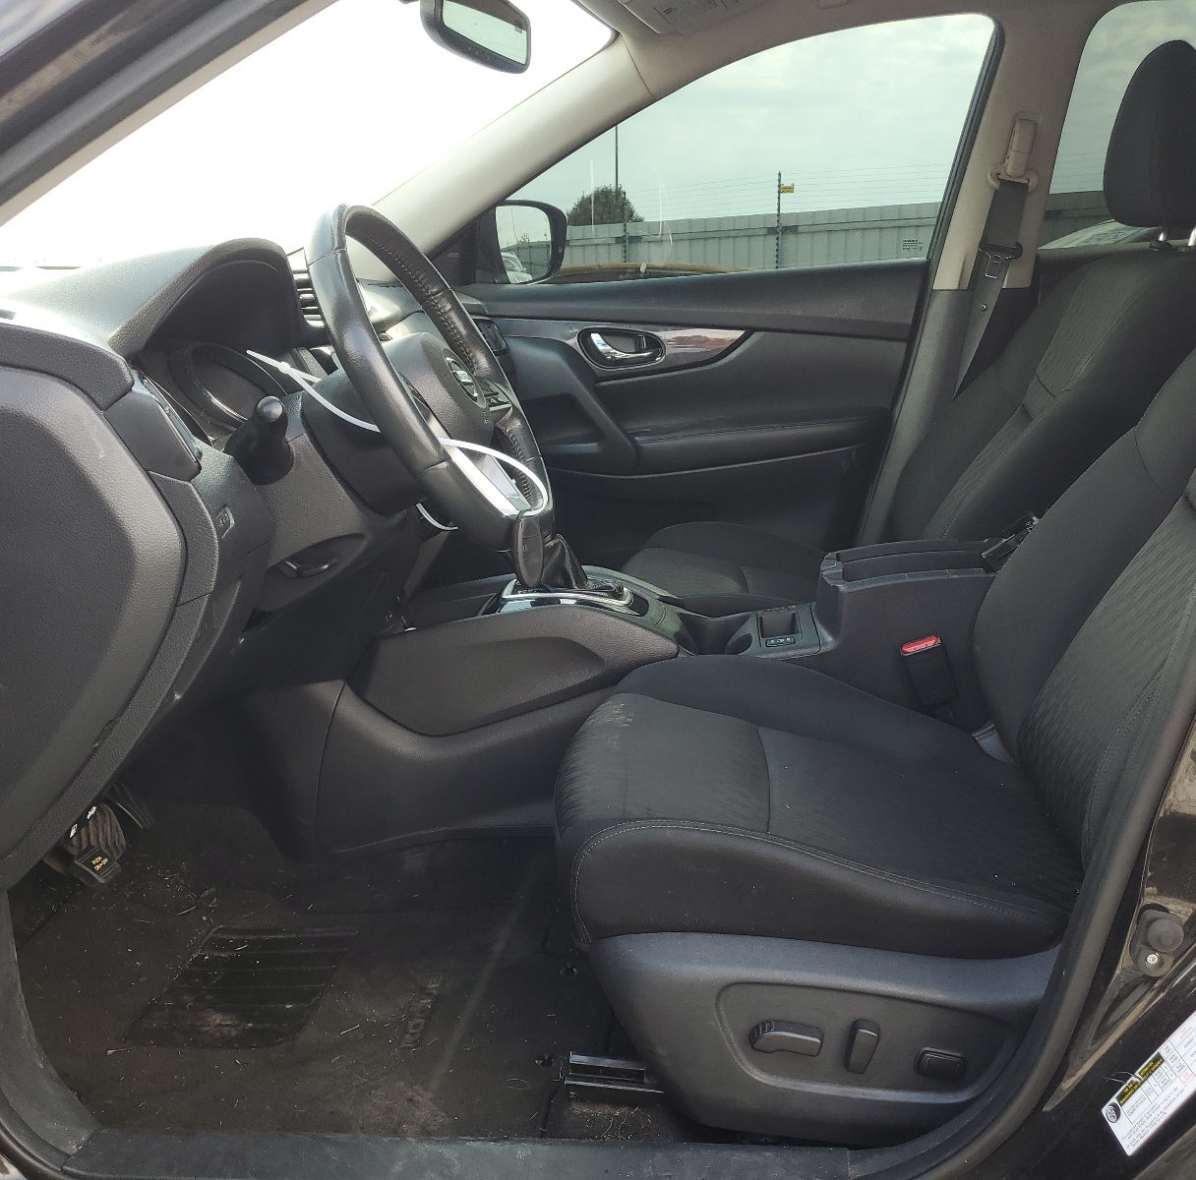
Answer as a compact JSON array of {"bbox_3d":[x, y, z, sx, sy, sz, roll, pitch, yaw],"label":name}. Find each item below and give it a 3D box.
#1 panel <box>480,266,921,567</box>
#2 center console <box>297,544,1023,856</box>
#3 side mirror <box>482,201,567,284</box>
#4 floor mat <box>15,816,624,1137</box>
[{"bbox_3d":[0.148,-0.301,2.203,0.920,0.580,0.120,-3,16,7],"label":"panel"},{"bbox_3d":[0.081,0.155,1.612,1.000,0.430,0.280,-3,16,7],"label":"center console"},{"bbox_3d":[-0.163,-0.698,2.389,0.120,0.168,0.220,4,18,28],"label":"side mirror"},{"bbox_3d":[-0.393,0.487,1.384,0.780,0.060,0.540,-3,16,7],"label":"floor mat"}]

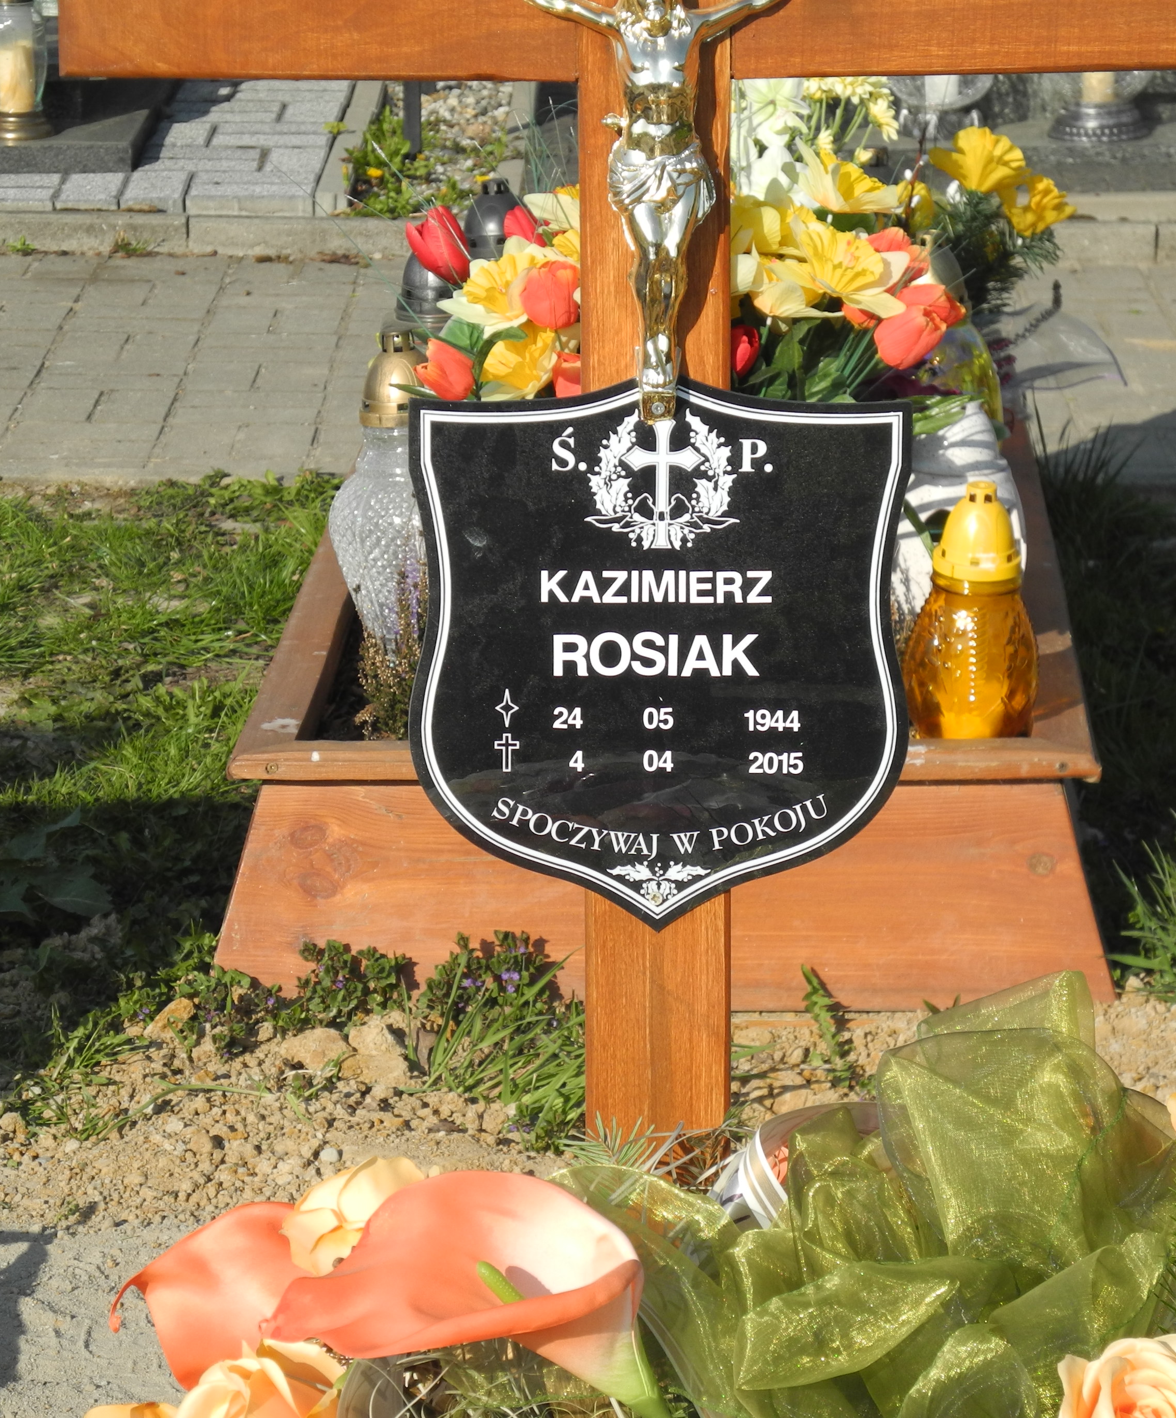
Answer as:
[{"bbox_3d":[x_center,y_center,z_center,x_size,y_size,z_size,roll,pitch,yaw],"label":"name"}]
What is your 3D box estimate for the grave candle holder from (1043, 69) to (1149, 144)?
[{"bbox_3d":[0.818,-1.080,8.230,0.185,0.320,0.185,2,15,5],"label":"grave candle holder"}]

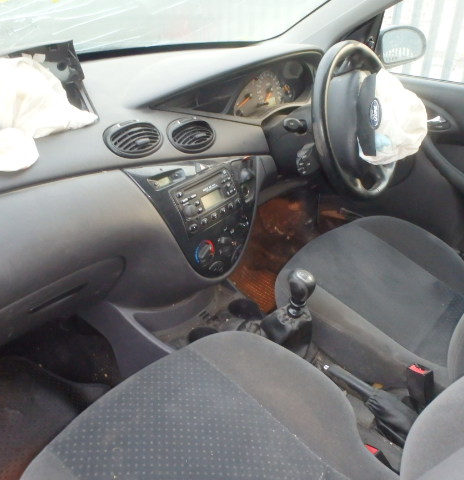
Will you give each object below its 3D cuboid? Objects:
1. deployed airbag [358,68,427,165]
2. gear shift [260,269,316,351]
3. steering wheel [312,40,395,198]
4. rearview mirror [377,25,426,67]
[{"bbox_3d":[0.385,-0.291,1.235,0.140,0.225,0.225,9,30,41],"label":"deployed airbag"},{"bbox_3d":[0.126,0.144,1.133,0.135,0.205,0.110,24,39,33],"label":"gear shift"},{"bbox_3d":[0.296,-0.285,1.262,0.100,0.375,0.375,0,24,44],"label":"steering wheel"},{"bbox_3d":[0.523,-0.620,1.653,0.190,0.132,0.100,-12,34,-20],"label":"rearview mirror"}]

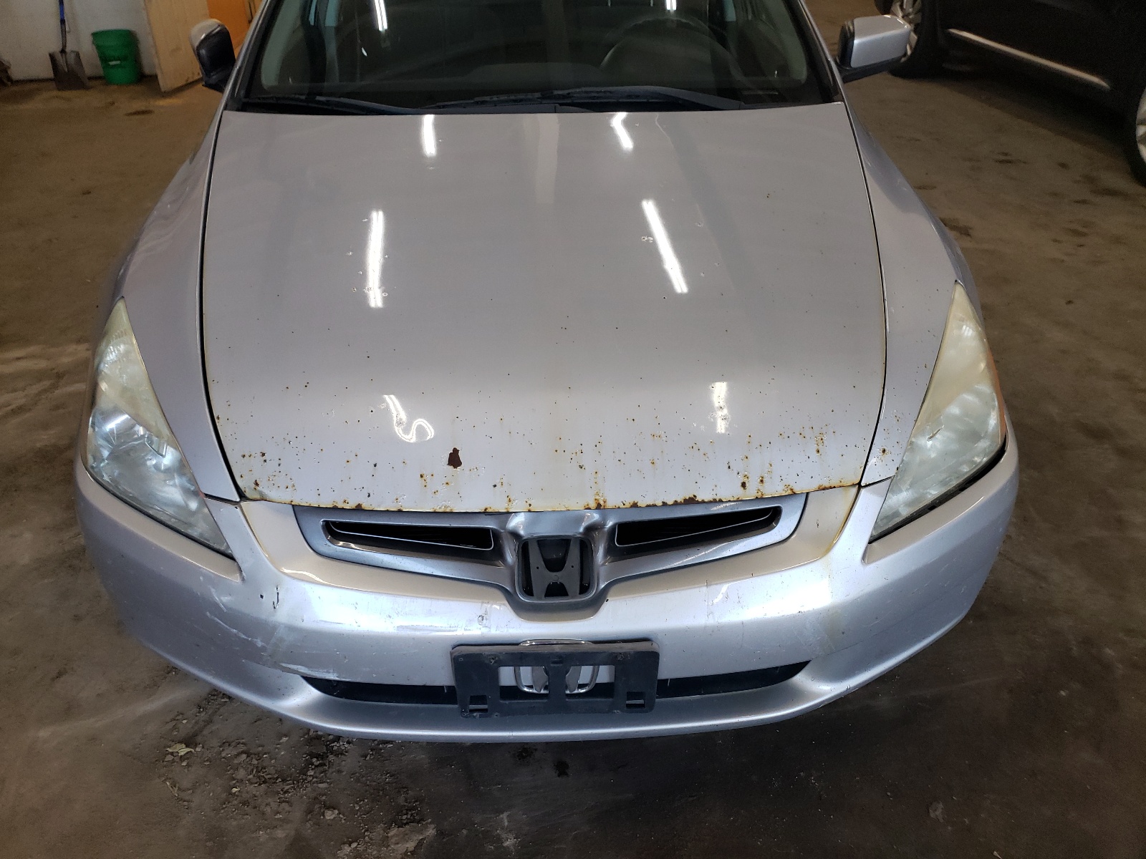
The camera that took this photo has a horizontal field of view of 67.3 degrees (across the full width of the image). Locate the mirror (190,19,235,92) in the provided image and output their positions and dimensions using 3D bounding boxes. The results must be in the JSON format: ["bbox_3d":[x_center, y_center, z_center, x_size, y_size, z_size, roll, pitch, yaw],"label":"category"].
[{"bbox_3d":[-0.976,-1.038,2.367,0.130,0.170,0.200,-16,36,-22],"label":"mirror"}]

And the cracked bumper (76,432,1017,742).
[{"bbox_3d":[-0.033,0.220,1.532,1.790,0.490,0.570,-2,34,-2],"label":"cracked bumper"}]

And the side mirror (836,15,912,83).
[{"bbox_3d":[0.824,-1.070,2.401,0.205,0.170,0.130,-8,34,-12],"label":"side mirror"}]

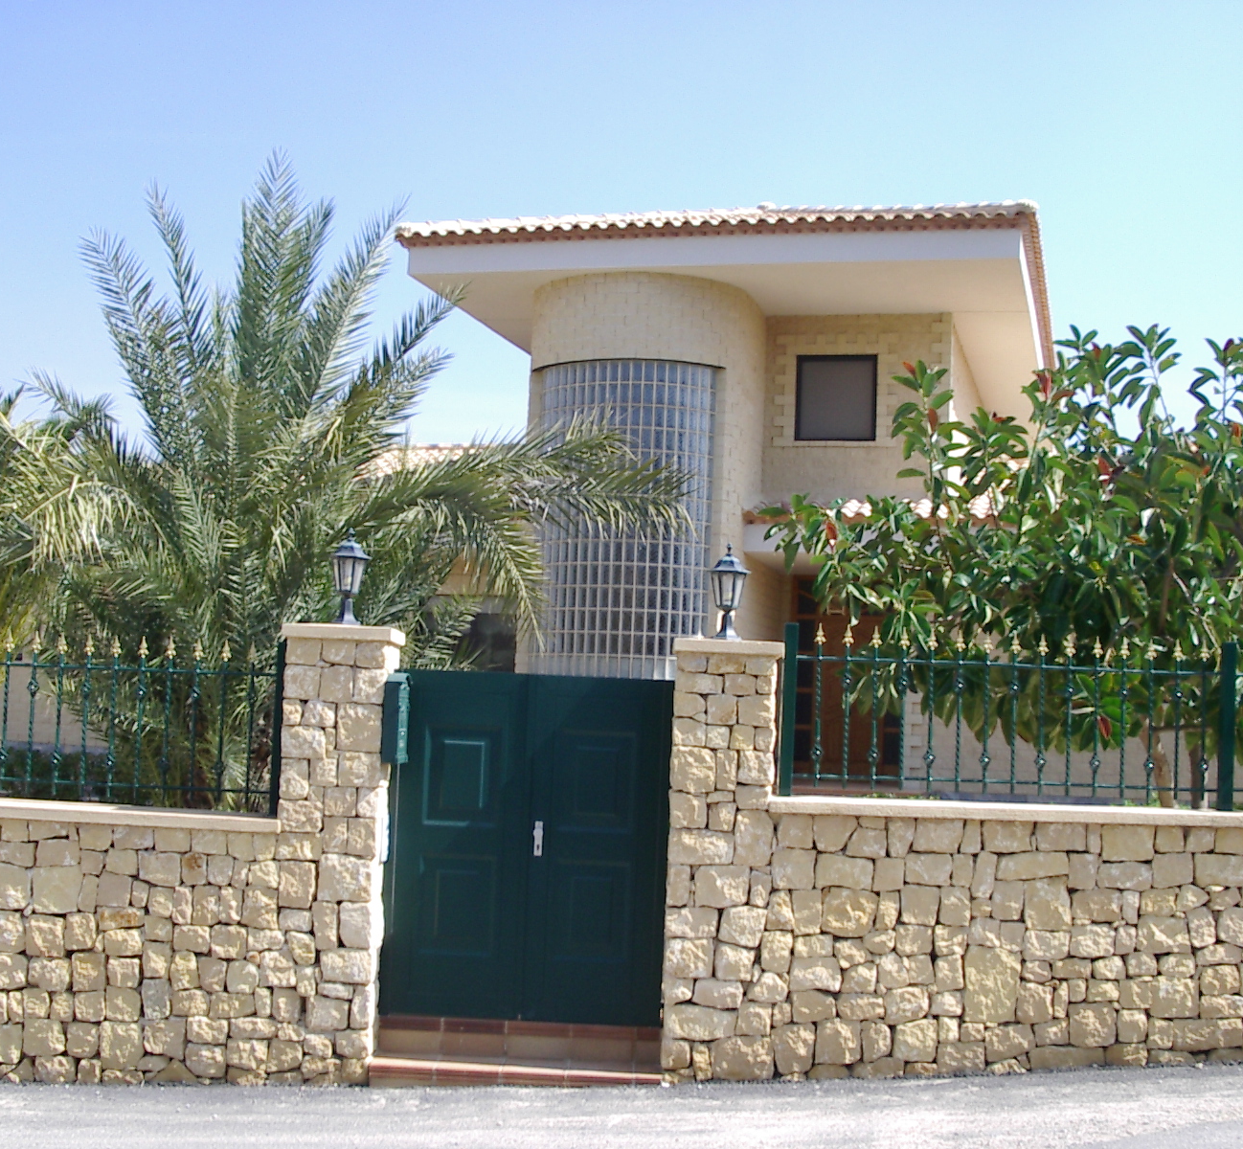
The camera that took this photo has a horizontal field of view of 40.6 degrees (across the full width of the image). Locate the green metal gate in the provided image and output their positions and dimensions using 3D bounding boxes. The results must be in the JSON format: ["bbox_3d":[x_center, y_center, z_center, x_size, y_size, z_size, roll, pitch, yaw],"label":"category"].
[{"bbox_3d":[-0.481,1.415,8.730,1.480,1.778,0.070,2,-3,5],"label":"green metal gate"}]

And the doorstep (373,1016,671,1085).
[{"bbox_3d":[-0.514,2.438,8.603,1.520,0.280,0.420,2,-3,5],"label":"doorstep"}]

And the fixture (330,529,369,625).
[{"bbox_3d":[-1.438,0.016,8.884,0.205,0.490,0.200,2,-3,5],"label":"fixture"}]

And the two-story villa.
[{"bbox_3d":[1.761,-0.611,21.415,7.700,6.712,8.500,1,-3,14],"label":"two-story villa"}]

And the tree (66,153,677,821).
[{"bbox_3d":[-1.925,-0.480,11.654,4.169,4.793,4.038,2,-3,0],"label":"tree"}]

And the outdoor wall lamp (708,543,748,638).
[{"bbox_3d":[0.555,0.096,8.709,0.205,0.490,0.200,2,-3,5],"label":"outdoor wall lamp"}]

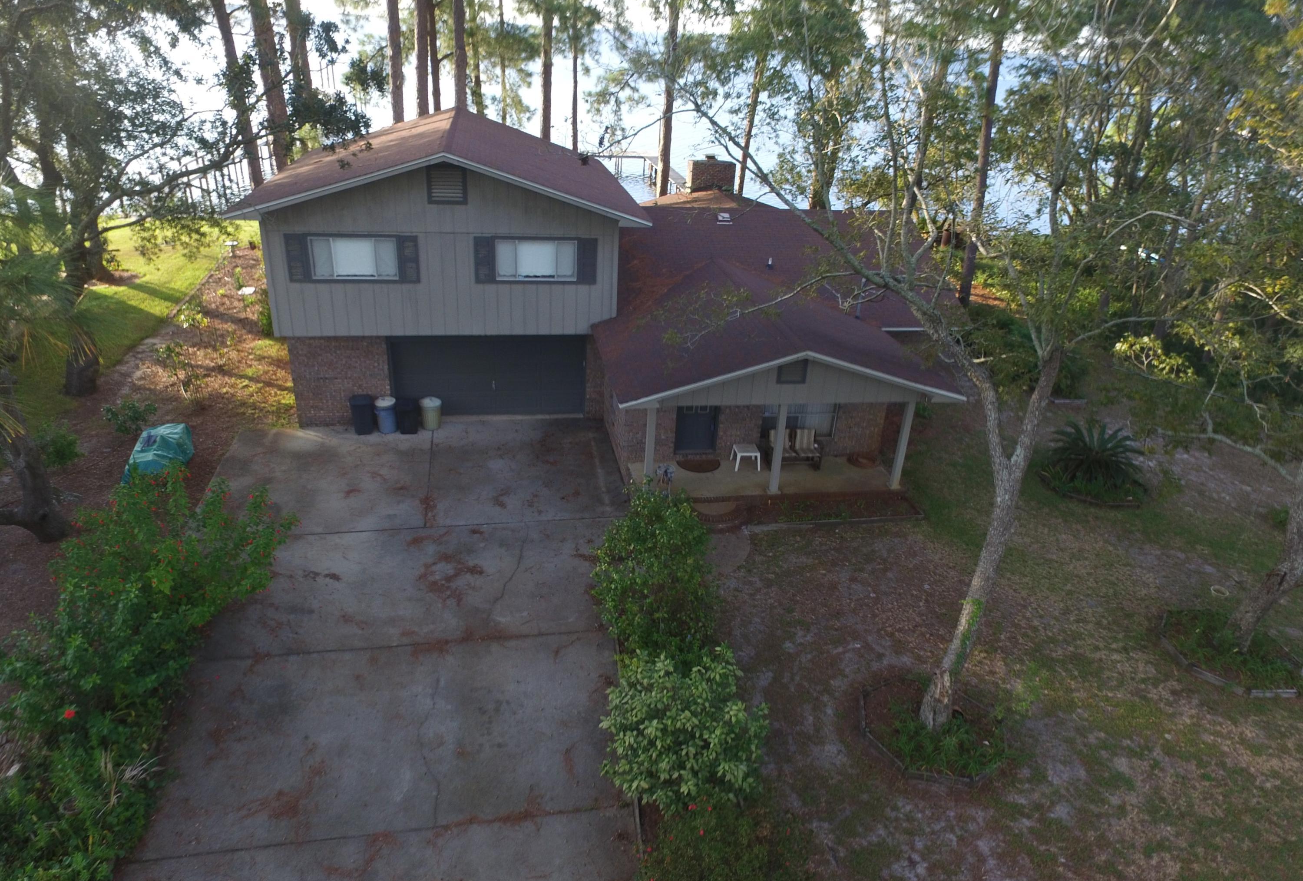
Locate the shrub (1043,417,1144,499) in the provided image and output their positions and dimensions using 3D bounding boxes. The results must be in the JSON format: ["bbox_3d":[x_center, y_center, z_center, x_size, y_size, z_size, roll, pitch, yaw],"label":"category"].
[{"bbox_3d":[10.244,0.332,17.462,2.020,1.420,2.020,-2,29,-9],"label":"shrub"}]

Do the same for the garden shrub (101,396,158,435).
[{"bbox_3d":[-12.074,-0.586,17.424,1.090,0.830,1.060,-2,29,-9],"label":"garden shrub"}]

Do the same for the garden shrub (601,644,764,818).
[{"bbox_3d":[0.426,3.719,9.864,2.070,1.720,1.970,-2,29,-9],"label":"garden shrub"}]

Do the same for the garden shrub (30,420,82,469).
[{"bbox_3d":[-12.549,0.105,15.856,0.960,1.060,0.960,-2,29,-9],"label":"garden shrub"}]

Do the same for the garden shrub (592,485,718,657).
[{"bbox_3d":[0.041,2.130,11.905,1.920,2.530,2.170,-2,29,-9],"label":"garden shrub"}]

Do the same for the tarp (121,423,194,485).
[{"bbox_3d":[-10.573,0.227,16.019,1.010,0.890,1.470,-2,29,-9],"label":"tarp"}]

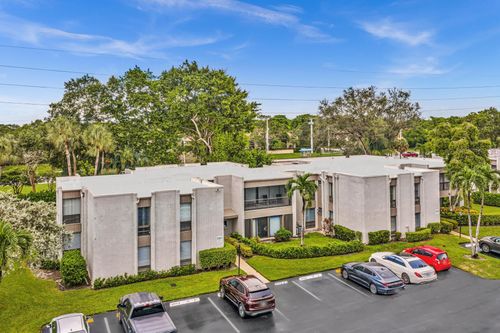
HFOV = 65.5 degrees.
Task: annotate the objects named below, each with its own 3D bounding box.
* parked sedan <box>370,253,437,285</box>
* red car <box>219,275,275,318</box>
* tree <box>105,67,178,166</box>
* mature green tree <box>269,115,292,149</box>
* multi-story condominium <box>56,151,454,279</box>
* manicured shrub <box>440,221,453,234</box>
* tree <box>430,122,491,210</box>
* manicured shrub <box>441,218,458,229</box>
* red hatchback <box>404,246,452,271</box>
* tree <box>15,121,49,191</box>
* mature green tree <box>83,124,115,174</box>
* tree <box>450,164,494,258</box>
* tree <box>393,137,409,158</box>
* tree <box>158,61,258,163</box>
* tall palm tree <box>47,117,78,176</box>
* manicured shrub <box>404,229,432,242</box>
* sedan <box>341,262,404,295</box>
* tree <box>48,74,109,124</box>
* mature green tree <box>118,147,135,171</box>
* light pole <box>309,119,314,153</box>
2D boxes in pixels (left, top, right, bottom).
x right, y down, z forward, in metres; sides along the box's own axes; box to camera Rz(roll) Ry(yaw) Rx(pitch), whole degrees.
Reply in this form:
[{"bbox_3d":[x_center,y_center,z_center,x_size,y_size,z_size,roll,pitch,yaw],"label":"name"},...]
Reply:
[{"bbox_3d":[11.350,7.404,29.133,1.900,1.470,5.100,-4,8,-26],"label":"parked sedan"},{"bbox_3d":[-0.275,7.577,23.637,1.891,1.656,4.724,-3,7,-26],"label":"red car"},{"bbox_3d":[-17.168,-5.887,61.754,11.710,19.520,12.000,0,7,0],"label":"tree"},{"bbox_3d":[9.985,-9.745,127.246,7.857,14.433,7.464,0,6,4],"label":"mature green tree"},{"bbox_3d":[3.966,3.364,41.257,43.200,6.400,15.600,-3,8,-24],"label":"multi-story condominium"},{"bbox_3d":[20.082,6.191,40.050,1.350,1.100,1.300,-3,8,-25],"label":"manicured shrub"},{"bbox_3d":[26.490,0.090,48.916,7.551,11.183,7.173,3,7,28],"label":"tree"},{"bbox_3d":[21.103,6.024,41.737,1.900,1.000,1.500,-3,8,-25],"label":"manicured shrub"},{"bbox_3d":[13.658,6.971,30.182,1.568,1.450,3.577,-3,7,-25],"label":"red hatchback"},{"bbox_3d":[-33.820,-1.464,60.306,5.260,11.120,5.260,0,7,0],"label":"tree"},{"bbox_3d":[-23.161,-0.866,59.423,4.892,11.045,4.647,-2,6,-21],"label":"mature green tree"},{"bbox_3d":[18.245,3.656,31.874,3.608,7.677,3.428,3,7,30],"label":"tree"},{"bbox_3d":[31.182,-2.283,80.366,3.100,7.620,3.100,0,7,0],"label":"tree"},{"bbox_3d":[-6.080,-5.217,56.947,14.651,20.162,13.918,-1,6,-6],"label":"tree"},{"bbox_3d":[-28.634,-1.459,59.360,4.887,12.255,4.643,-3,7,-26],"label":"tall palm tree"},{"bbox_3d":[16.003,6.500,37.072,2.600,0.950,1.000,-3,7,-25],"label":"manicured shrub"},{"bbox_3d":[8.245,7.367,26.631,1.823,1.421,4.802,-3,7,-24],"label":"sedan"},{"bbox_3d":[-28.914,-6.001,65.772,10.120,18.720,10.120,0,7,0],"label":"tree"},{"bbox_3d":[-18.260,0.747,57.566,2.370,7.430,2.370,0,7,0],"label":"mature green tree"},{"bbox_3d":[19.405,-9.532,122.787,1.200,11.180,0.700,0,7,0],"label":"light pole"}]

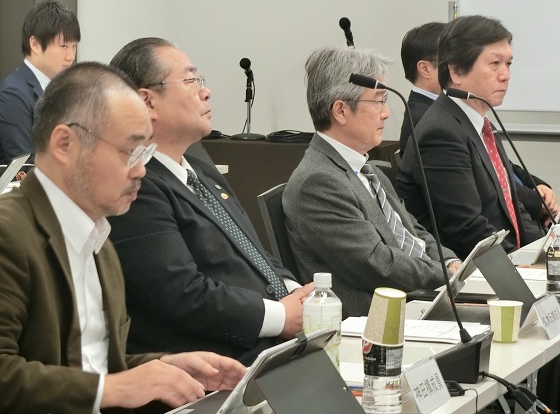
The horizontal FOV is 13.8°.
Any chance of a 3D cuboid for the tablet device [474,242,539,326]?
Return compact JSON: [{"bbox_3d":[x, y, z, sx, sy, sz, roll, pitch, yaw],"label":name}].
[{"bbox_3d":[0.481,0.165,4.857,0.020,0.175,0.250,-35,-5,18],"label":"tablet device"}]

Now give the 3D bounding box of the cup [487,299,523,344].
[{"bbox_3d":[0.447,0.229,4.580,0.072,0.077,0.072,0,6,0],"label":"cup"}]

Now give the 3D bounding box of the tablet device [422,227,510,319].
[{"bbox_3d":[0.395,0.141,4.956,0.020,0.208,0.260,38,16,11],"label":"tablet device"}]

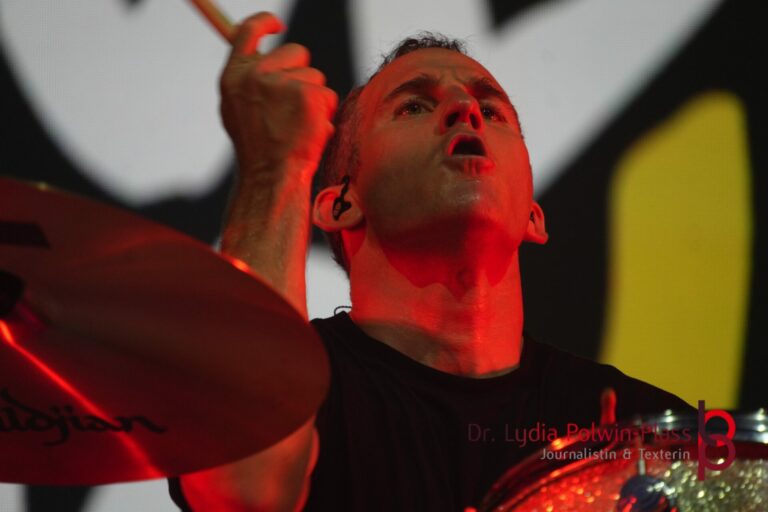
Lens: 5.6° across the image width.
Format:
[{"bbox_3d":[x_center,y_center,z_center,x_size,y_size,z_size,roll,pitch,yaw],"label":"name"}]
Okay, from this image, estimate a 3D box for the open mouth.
[{"bbox_3d":[0.063,-0.083,5.880,0.030,0.018,0.011,3,-46,-10],"label":"open mouth"}]

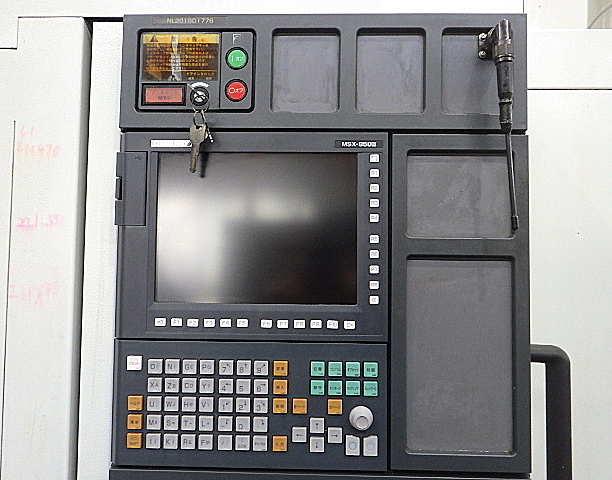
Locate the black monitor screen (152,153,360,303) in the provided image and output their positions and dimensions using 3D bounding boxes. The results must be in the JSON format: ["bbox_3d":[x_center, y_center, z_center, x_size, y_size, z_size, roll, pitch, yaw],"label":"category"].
[{"bbox_3d":[-0.053,-0.013,0.557,0.216,0.162,0.012,0,-3,1],"label":"black monitor screen"}]

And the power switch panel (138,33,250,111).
[{"bbox_3d":[-0.120,-0.184,0.559,0.125,0.088,0.020,0,-3,1],"label":"power switch panel"}]

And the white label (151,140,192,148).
[{"bbox_3d":[-0.144,-0.103,0.558,0.046,0.009,0.002,0,-3,1],"label":"white label"}]

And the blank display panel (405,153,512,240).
[{"bbox_3d":[0.163,-0.047,0.552,0.109,0.090,0.010,0,-3,1],"label":"blank display panel"}]

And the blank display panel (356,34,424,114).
[{"bbox_3d":[0.092,-0.180,0.560,0.073,0.087,0.010,0,-3,1],"label":"blank display panel"}]

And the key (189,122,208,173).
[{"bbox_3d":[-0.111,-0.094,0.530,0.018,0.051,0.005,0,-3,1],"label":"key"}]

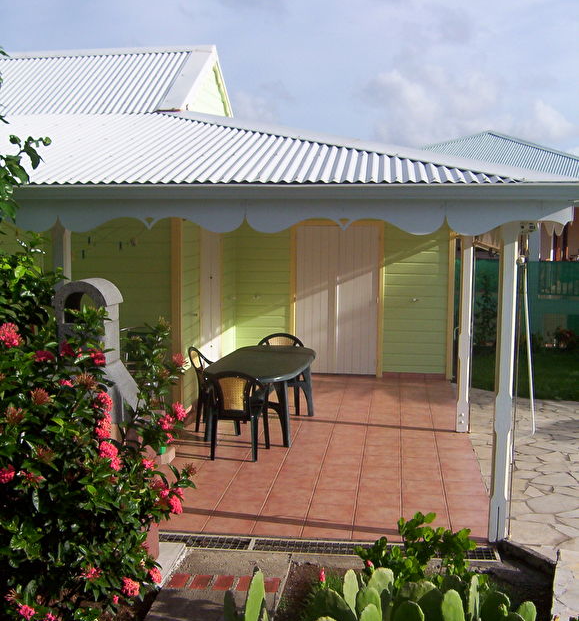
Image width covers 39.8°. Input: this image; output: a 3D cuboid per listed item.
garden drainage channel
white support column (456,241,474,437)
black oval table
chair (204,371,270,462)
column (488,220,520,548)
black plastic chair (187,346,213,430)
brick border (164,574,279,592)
[{"bbox_3d":[0.229,1.639,5.453,2.353,0.060,0.262,1,7,6],"label":"garden drainage channel"},{"bbox_3d":[1.819,0.206,8.269,0.118,2.120,0.118,1,7,8],"label":"white support column"},{"bbox_3d":[-0.275,0.886,8.426,0.955,0.724,1.865,1,7,11],"label":"black oval table"},{"bbox_3d":[-0.479,0.932,7.444,0.560,0.859,0.590,1,7,8],"label":"chair"},{"bbox_3d":[1.448,0.502,5.445,0.118,2.187,0.118,1,7,8],"label":"column"},{"bbox_3d":[-0.755,0.820,8.393,0.590,0.859,0.560,1,7,6],"label":"black plastic chair"},{"bbox_3d":[-0.397,1.703,4.931,0.673,0.050,0.200,1,7,5],"label":"brick border"}]

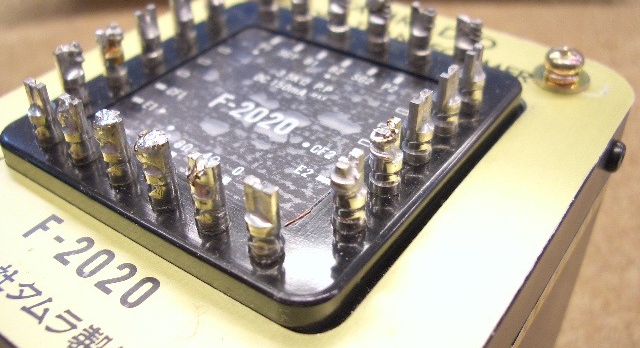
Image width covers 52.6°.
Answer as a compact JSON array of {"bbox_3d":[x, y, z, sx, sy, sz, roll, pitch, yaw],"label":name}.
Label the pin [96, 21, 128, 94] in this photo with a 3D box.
[{"bbox_3d":[-0.040,-0.022,0.125,0.004,0.012,0.004,22,43,29],"label":"pin"}]

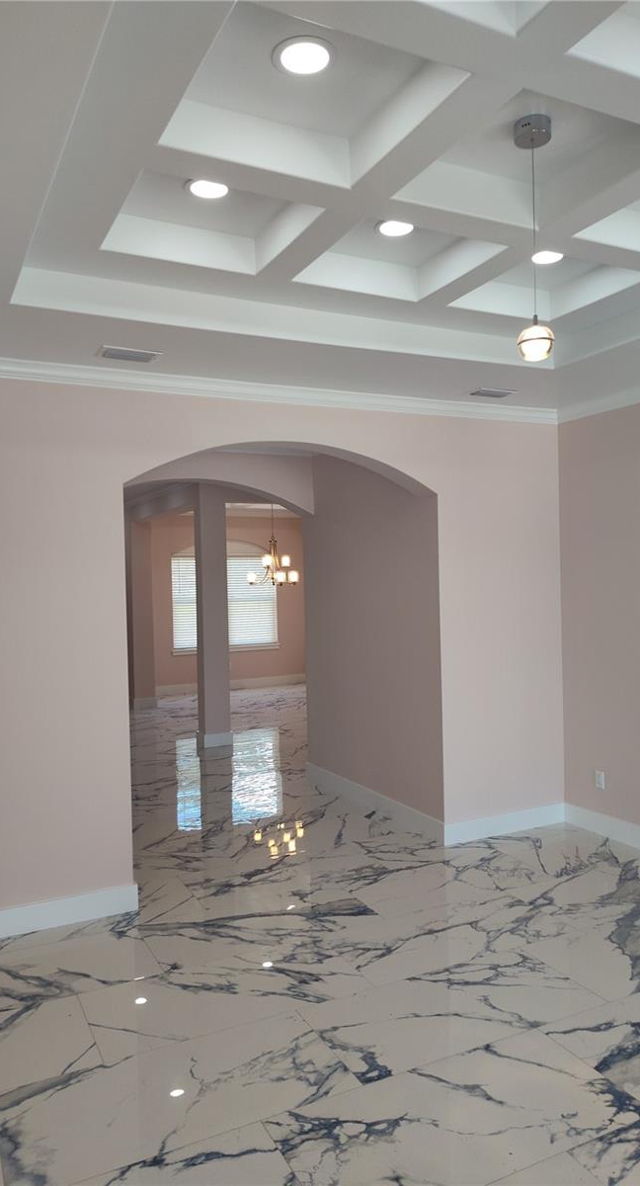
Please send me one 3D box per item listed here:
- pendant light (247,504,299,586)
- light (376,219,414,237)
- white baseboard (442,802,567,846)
[{"bbox_3d":[-0.715,-0.751,12.072,0.790,1.320,0.790,-1,1,0],"label":"pendant light"},{"bbox_3d":[0.331,-1.570,3.424,0.180,0.035,0.180,-1,1,0],"label":"light"},{"bbox_3d":[1.357,1.673,5.711,1.090,0.145,0.018,-2,1,-26],"label":"white baseboard"}]

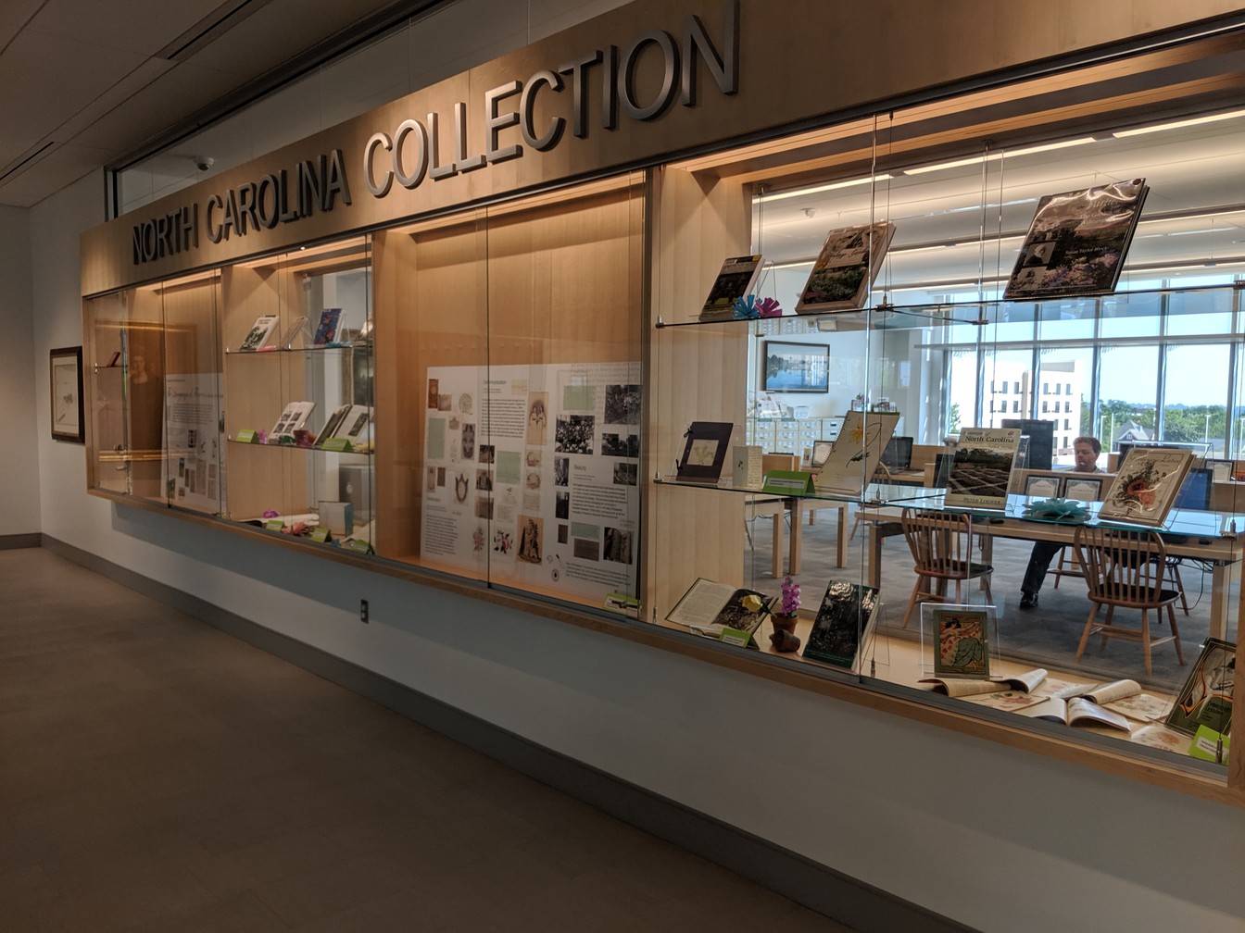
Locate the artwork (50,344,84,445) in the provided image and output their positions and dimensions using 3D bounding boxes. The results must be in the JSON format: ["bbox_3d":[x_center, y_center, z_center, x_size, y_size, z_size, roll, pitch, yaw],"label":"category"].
[{"bbox_3d":[-4.968,-0.639,8.686,0.032,0.827,0.959,-4,6,-43],"label":"artwork"}]

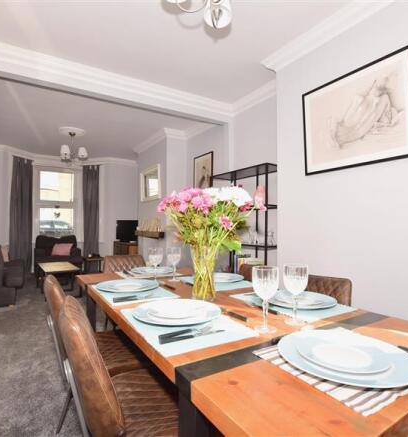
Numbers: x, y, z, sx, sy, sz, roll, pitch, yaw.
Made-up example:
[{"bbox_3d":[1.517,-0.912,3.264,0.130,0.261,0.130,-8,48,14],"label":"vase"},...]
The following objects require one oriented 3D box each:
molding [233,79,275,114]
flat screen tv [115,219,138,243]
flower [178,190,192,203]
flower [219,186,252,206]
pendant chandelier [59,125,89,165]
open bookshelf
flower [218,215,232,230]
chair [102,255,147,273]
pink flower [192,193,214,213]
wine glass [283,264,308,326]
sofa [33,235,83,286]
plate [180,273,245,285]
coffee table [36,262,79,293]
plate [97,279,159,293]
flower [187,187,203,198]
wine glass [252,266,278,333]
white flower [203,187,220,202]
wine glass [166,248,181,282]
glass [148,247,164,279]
[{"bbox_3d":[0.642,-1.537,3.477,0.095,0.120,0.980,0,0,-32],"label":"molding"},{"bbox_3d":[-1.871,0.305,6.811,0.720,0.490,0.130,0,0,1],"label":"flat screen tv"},{"bbox_3d":[-0.087,-0.103,1.280,0.066,0.056,0.062,0,0,-4],"label":"flower"},{"bbox_3d":[0.148,-0.103,1.280,0.145,0.095,0.130,0,0,7],"label":"flower"},{"bbox_3d":[-2.270,-1.218,4.675,0.470,0.540,0.470,3,-3,-33],"label":"pendant chandelier"},{"bbox_3d":[0.549,0.293,3.297,0.380,1.710,1.020,0,0,-32],"label":"open bookshelf"},{"bbox_3d":[0.092,0.017,1.170,0.063,0.068,0.055,1,-3,0],"label":"flower"},{"bbox_3d":[-0.533,0.721,2.011,0.470,0.855,0.570,3,-3,-33],"label":"chair"},{"bbox_3d":[-0.002,-0.072,1.235,0.100,0.085,0.090,0,0,0],"label":"pink flower"},{"bbox_3d":[0.316,0.260,0.941,0.085,0.193,0.085,3,-3,-33],"label":"wine glass"},{"bbox_3d":[-2.807,0.759,5.287,0.840,0.830,0.850,0,0,-25],"label":"sofa"},{"bbox_3d":[0.086,0.364,1.672,0.295,0.026,0.295,0,0,0],"label":"plate"},{"bbox_3d":[-2.324,0.964,4.350,0.490,0.410,1.000,0,0,-35],"label":"coffee table"},{"bbox_3d":[-0.387,0.349,1.404,0.305,0.026,0.305,1,-3,0],"label":"plate"},{"bbox_3d":[-0.044,-0.120,1.260,0.075,0.058,0.070,1,-3,0],"label":"flower"},{"bbox_3d":[0.196,0.254,0.868,0.085,0.193,0.085,1,-3,0],"label":"wine glass"},{"bbox_3d":[0.034,-0.110,1.250,0.078,0.070,0.078,3,-3,-33],"label":"white flower"},{"bbox_3d":[-0.188,0.281,1.708,0.081,0.198,0.081,0,0,0],"label":"wine glass"},{"bbox_3d":[-0.295,0.282,1.684,0.085,0.193,0.085,1,-3,0],"label":"glass"}]

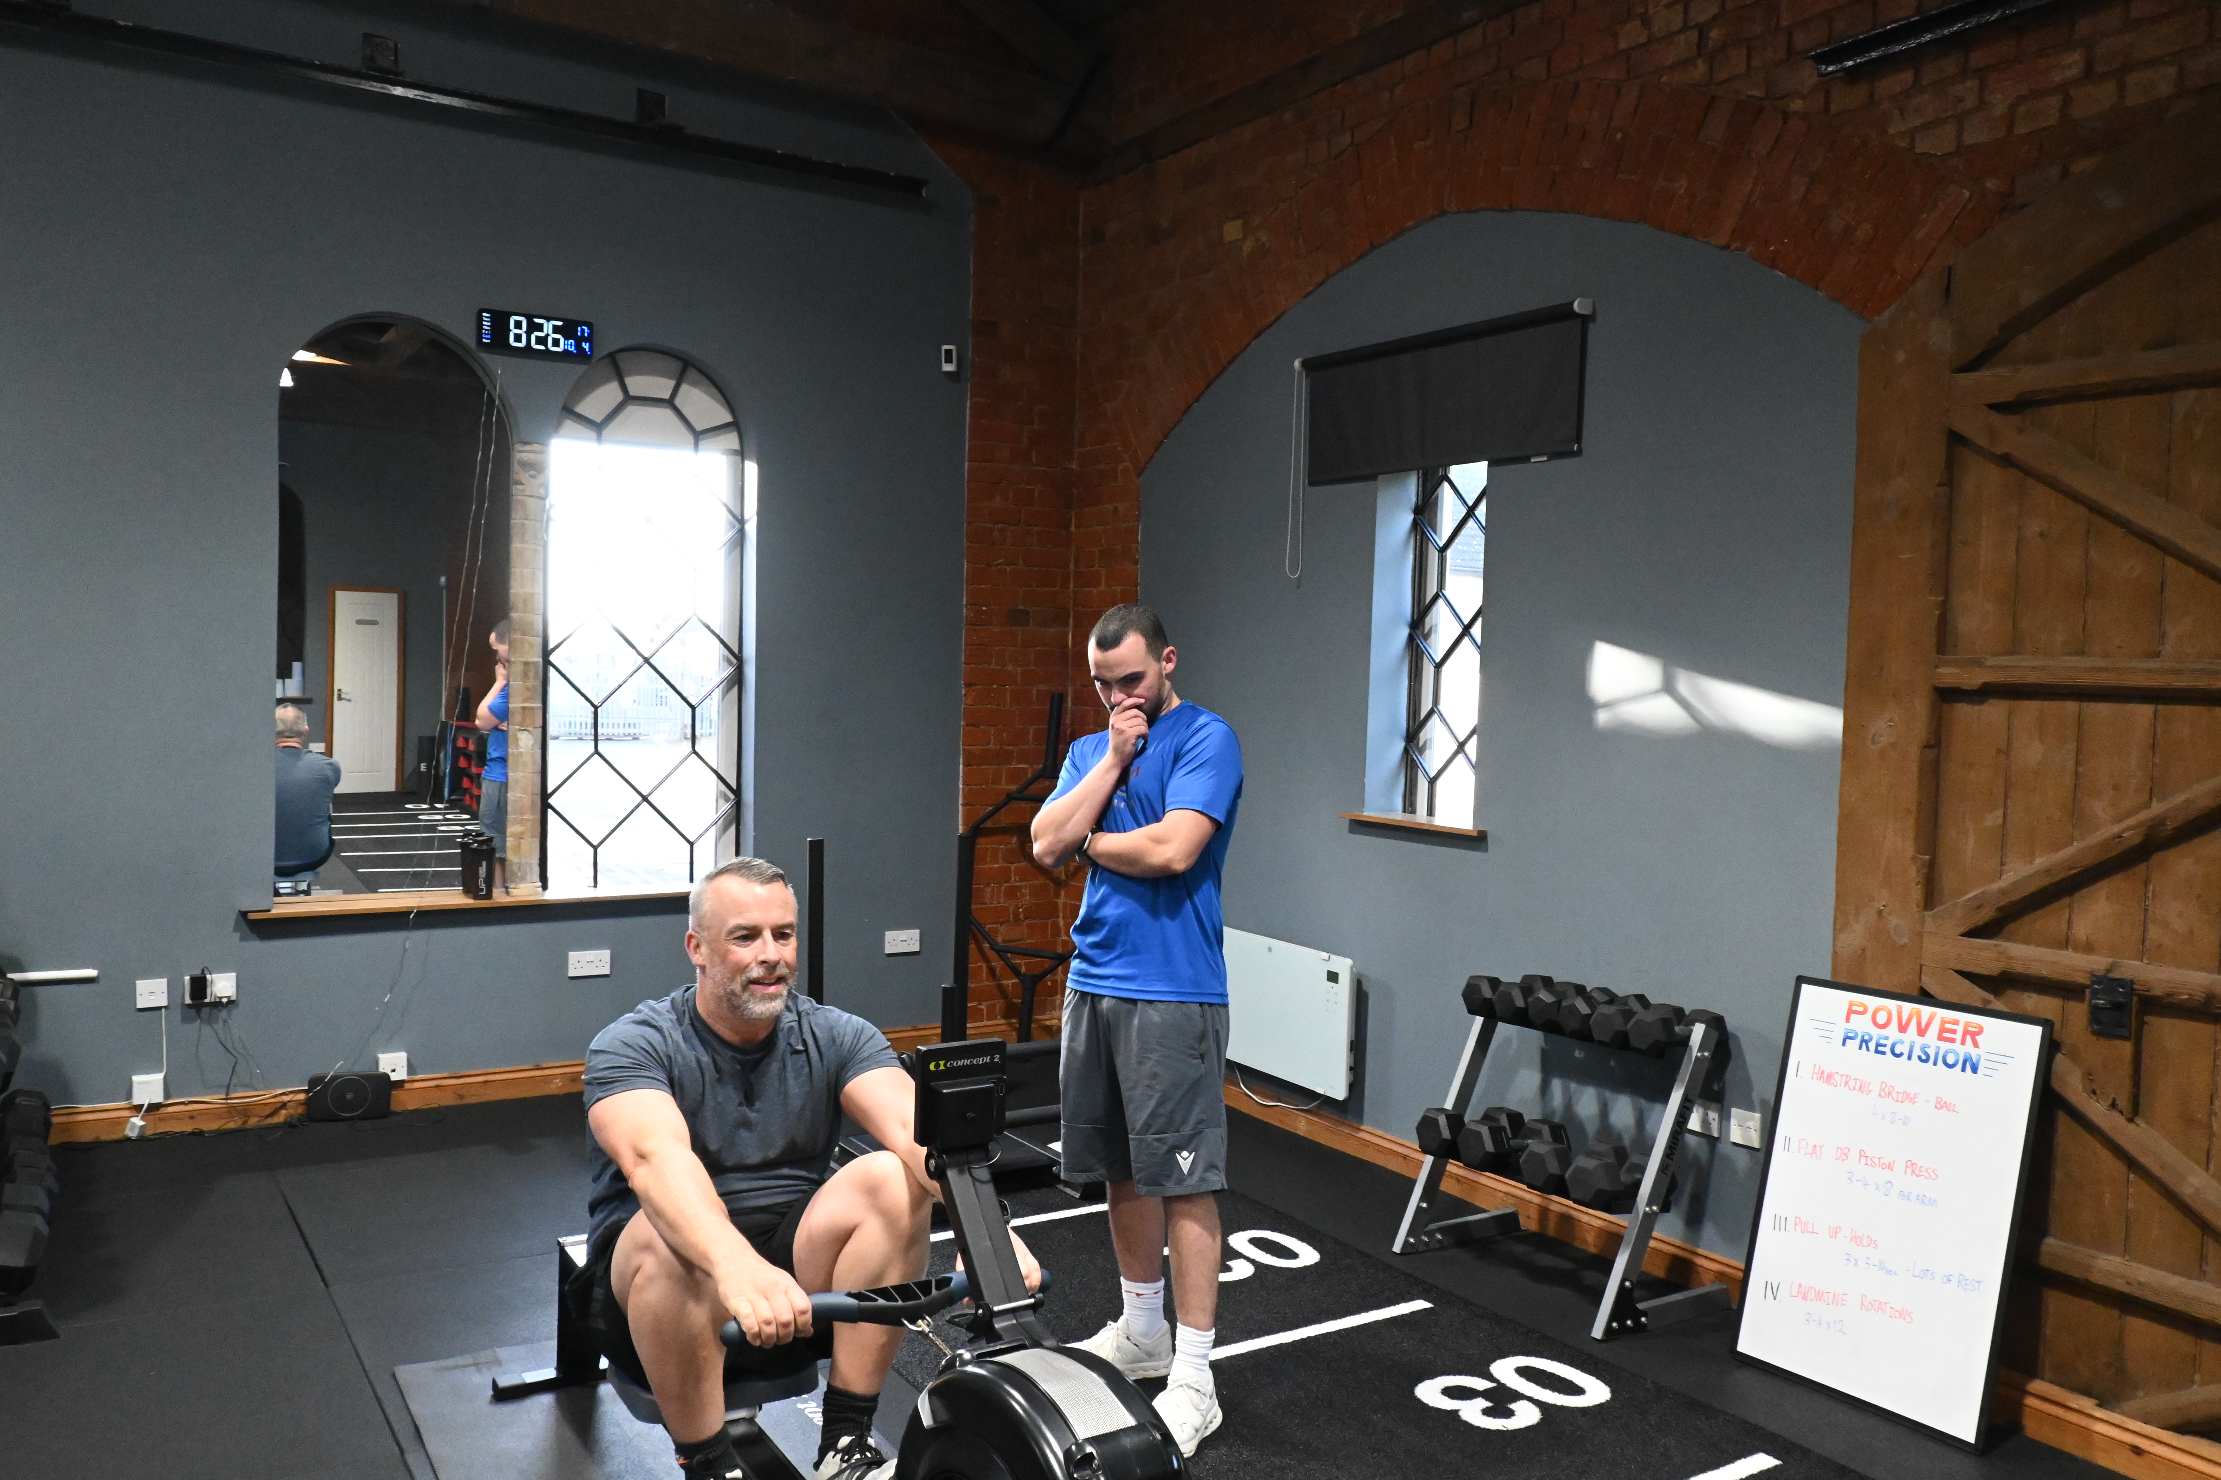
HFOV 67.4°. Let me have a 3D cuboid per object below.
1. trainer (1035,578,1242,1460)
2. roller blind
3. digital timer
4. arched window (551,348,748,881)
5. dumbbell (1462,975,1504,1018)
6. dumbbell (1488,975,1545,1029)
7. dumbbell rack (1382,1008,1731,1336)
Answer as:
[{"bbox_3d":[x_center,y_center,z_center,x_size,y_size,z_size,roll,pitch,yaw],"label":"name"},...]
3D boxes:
[{"bbox_3d":[0.077,0.578,3.625,0.500,1.735,0.430,3,3,32],"label":"trainer"},{"bbox_3d":[0.962,-1.025,5.079,0.085,0.434,1.242,0,3,-34],"label":"roller blind"},{"bbox_3d":[-2.006,-1.403,5.811,0.387,0.150,0.035,0,3,-31],"label":"digital timer"},{"bbox_3d":[-1.732,-0.445,6.220,0.750,2.000,0.100,0,3,-32],"label":"arched window"},{"bbox_3d":[1.126,0.721,4.666,0.255,0.107,0.114,0,3,-34],"label":"dumbbell"},{"bbox_3d":[1.185,0.726,4.576,0.255,0.107,0.114,0,3,-34],"label":"dumbbell"},{"bbox_3d":[1.185,1.067,4.430,0.465,0.740,0.725,0,3,-34],"label":"dumbbell rack"}]

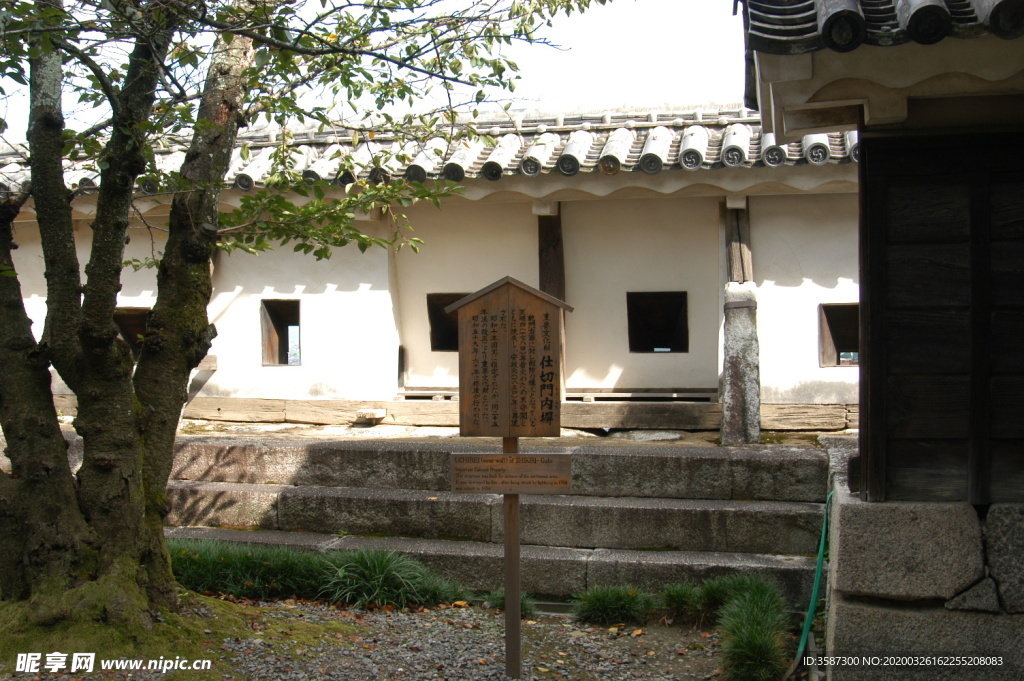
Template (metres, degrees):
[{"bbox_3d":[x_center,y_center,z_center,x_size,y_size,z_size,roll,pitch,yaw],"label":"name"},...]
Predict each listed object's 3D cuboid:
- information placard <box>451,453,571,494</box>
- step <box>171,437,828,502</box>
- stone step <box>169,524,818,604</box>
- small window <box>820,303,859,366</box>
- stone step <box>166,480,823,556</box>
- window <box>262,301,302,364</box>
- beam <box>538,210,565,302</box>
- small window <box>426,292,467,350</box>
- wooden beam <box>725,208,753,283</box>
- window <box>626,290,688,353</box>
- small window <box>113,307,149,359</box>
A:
[{"bbox_3d":[0.000,0.594,4.559,0.535,0.181,0.028,0,0,3],"label":"information placard"},{"bbox_3d":[-0.337,0.904,7.318,4.965,0.274,0.500,0,0,15],"label":"step"},{"bbox_3d":[-0.313,1.413,6.458,4.338,0.240,0.450,0,0,15],"label":"stone step"},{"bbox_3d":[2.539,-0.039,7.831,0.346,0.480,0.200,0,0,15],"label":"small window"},{"bbox_3d":[-0.325,1.167,6.863,4.641,0.257,0.460,0,0,15],"label":"stone step"},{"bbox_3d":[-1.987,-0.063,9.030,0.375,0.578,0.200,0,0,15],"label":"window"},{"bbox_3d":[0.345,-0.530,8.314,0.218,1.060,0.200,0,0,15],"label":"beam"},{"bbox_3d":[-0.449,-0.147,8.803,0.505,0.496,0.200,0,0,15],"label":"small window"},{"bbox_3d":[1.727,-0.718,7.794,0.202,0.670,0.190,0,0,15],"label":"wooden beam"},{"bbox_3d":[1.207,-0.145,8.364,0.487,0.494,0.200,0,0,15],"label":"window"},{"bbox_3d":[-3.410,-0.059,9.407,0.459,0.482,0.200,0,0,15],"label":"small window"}]

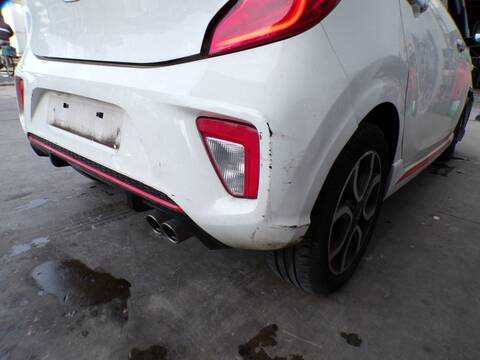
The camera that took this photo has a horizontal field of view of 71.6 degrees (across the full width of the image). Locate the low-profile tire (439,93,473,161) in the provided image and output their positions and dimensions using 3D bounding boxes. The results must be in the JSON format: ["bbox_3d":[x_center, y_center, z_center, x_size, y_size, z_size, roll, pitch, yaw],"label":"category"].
[{"bbox_3d":[1.873,-0.470,2.964,0.195,0.580,0.580,18,25,36],"label":"low-profile tire"}]

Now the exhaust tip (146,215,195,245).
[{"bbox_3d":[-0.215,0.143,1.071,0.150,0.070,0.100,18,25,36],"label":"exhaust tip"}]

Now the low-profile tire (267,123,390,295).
[{"bbox_3d":[0.339,0.097,1.207,0.195,0.580,0.580,18,25,36],"label":"low-profile tire"}]

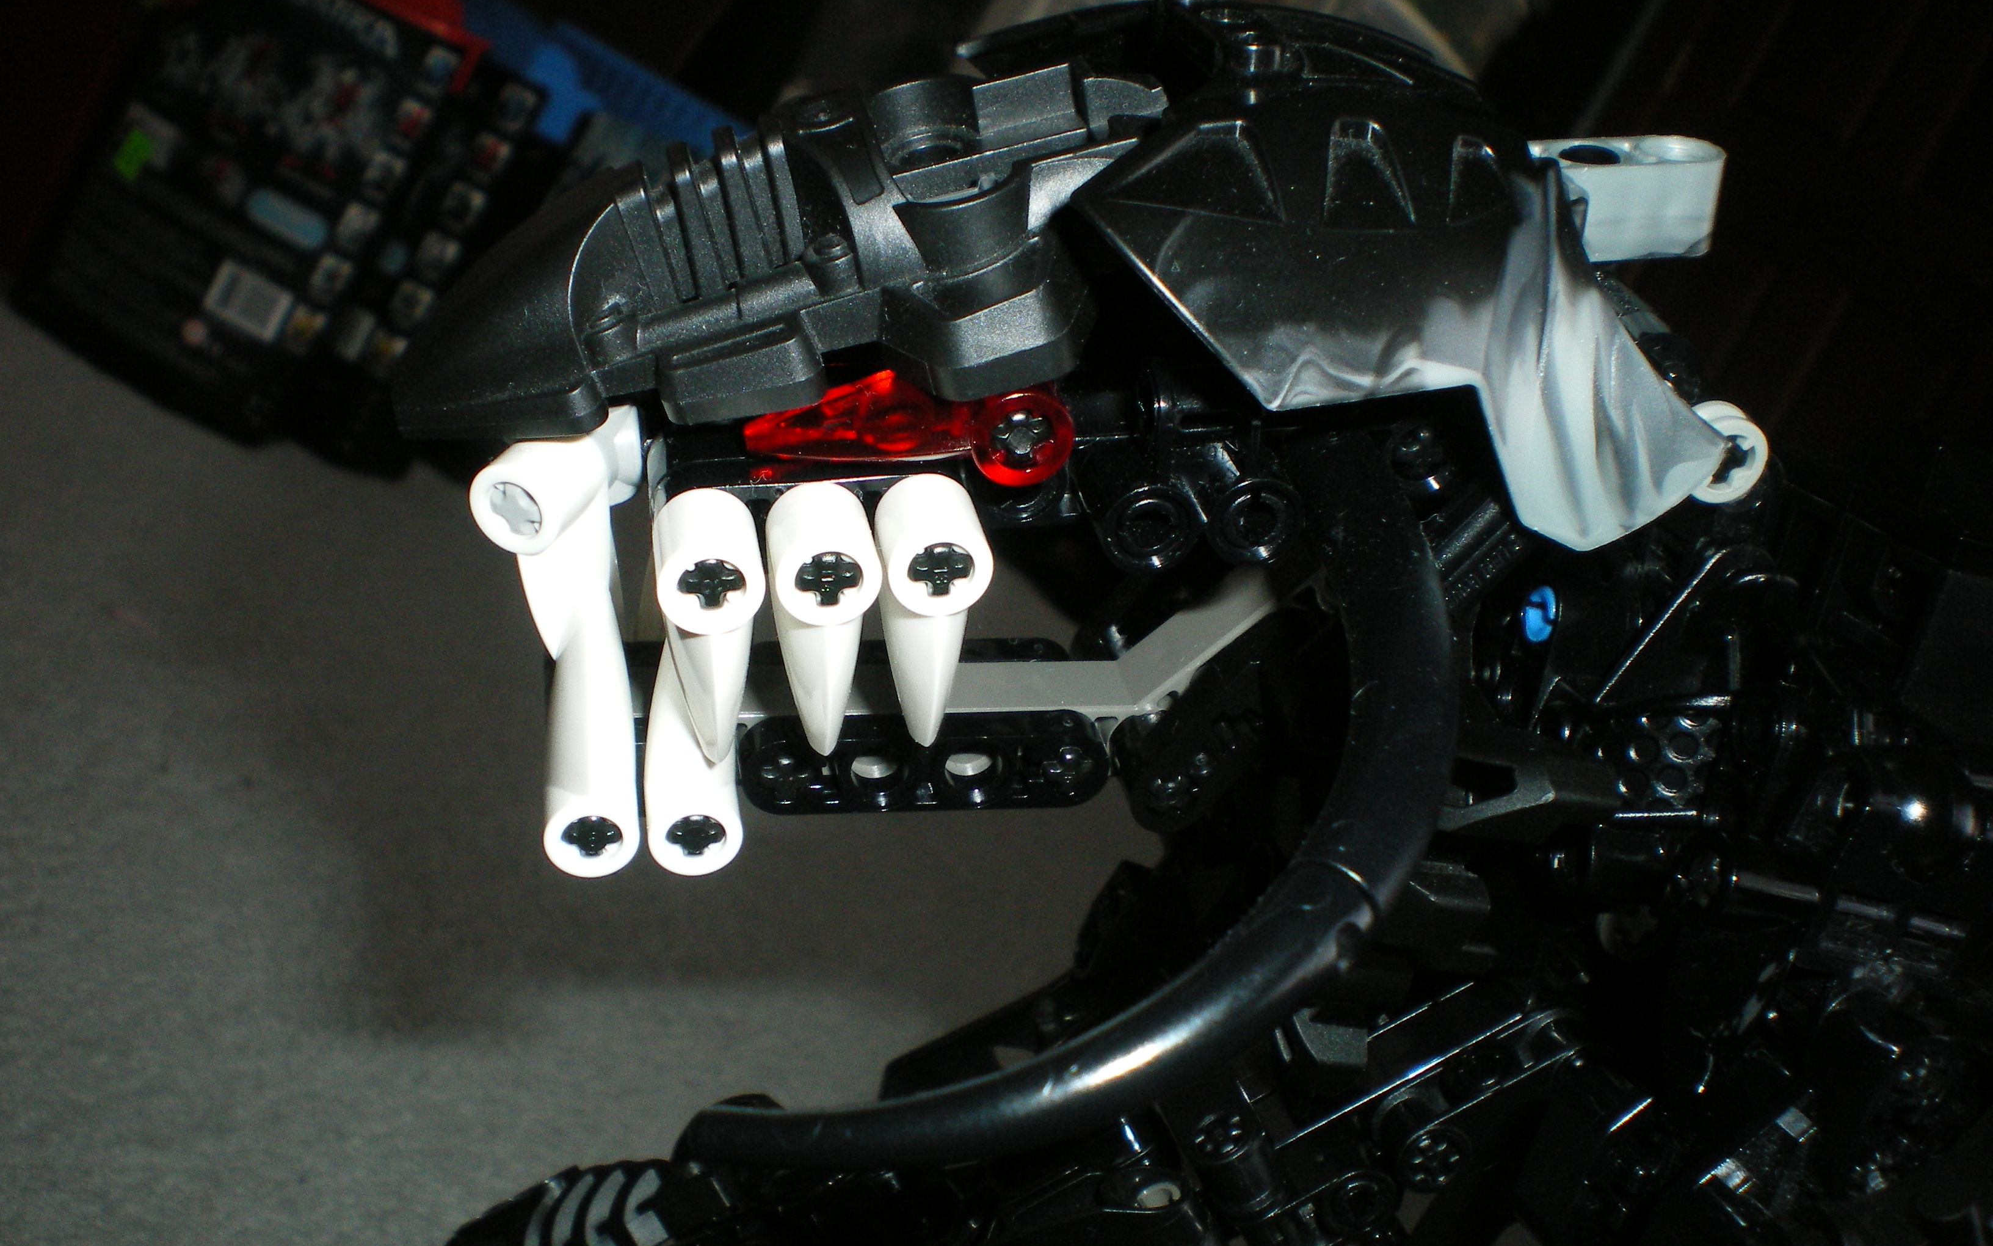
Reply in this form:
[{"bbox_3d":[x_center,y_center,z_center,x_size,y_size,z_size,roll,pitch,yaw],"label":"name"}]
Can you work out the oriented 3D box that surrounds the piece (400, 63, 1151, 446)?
[{"bbox_3d":[-0.015,-0.028,0.151,0.063,0.019,0.024,-16,49,-7],"label":"piece"}]

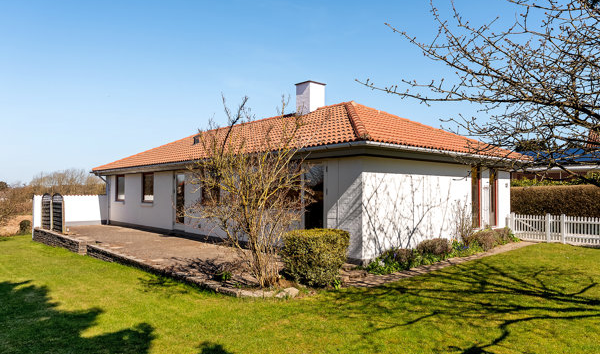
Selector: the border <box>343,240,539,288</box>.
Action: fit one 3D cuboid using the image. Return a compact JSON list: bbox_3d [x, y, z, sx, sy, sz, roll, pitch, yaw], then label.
[{"bbox_3d":[3.939,1.843,9.815,8.368,0.113,0.423,2,-3,-42],"label":"border"}]

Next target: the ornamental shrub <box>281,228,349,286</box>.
[{"bbox_3d":[0.271,1.370,7.330,1.184,0.874,1.015,0,-2,0],"label":"ornamental shrub"}]

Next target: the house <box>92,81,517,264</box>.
[{"bbox_3d":[-1.207,-0.650,17.038,8.745,5.612,16.909,2,-3,-42],"label":"house"}]

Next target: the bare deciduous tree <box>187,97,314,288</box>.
[{"bbox_3d":[-0.781,0.236,6.973,2.087,3.102,1.974,0,-2,0],"label":"bare deciduous tree"}]

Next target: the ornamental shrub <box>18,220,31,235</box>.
[{"bbox_3d":[-14.425,2.629,21.828,0.592,0.818,0.592,1,-2,-33],"label":"ornamental shrub"}]

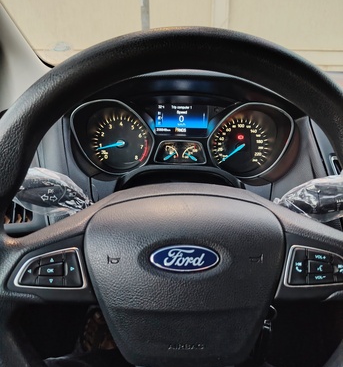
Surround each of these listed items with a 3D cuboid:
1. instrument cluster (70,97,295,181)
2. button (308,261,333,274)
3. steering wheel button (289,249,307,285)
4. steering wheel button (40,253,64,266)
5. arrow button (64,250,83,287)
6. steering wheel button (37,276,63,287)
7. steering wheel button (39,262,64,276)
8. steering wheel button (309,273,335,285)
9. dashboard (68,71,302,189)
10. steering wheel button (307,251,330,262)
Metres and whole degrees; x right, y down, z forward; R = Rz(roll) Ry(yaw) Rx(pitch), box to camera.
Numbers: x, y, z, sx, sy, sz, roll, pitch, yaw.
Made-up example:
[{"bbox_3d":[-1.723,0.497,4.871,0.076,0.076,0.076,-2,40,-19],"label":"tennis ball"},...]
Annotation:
[{"bbox_3d":[0.018,-0.073,0.530,0.368,0.140,0.075,0,0,0],"label":"instrument cluster"},{"bbox_3d":[0.129,0.072,0.273,0.021,0.011,0.007,0,-3,0],"label":"button"},{"bbox_3d":[0.109,0.073,0.273,0.015,0.031,0.007,0,-3,0],"label":"steering wheel button"},{"bbox_3d":[-0.102,0.066,0.273,0.020,0.009,0.007,0,-3,0],"label":"steering wheel button"},{"bbox_3d":[-0.084,0.074,0.273,0.015,0.030,0.007,0,-3,0],"label":"arrow button"},{"bbox_3d":[-0.104,0.084,0.273,0.022,0.009,0.007,0,-3,0],"label":"steering wheel button"},{"bbox_3d":[-0.103,0.074,0.273,0.021,0.011,0.007,0,-3,0],"label":"steering wheel button"},{"bbox_3d":[0.129,0.083,0.273,0.022,0.010,0.007,0,-3,0],"label":"steering wheel button"},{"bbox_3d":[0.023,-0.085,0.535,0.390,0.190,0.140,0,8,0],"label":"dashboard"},{"bbox_3d":[0.128,0.063,0.273,0.020,0.009,0.007,0,-3,0],"label":"steering wheel button"}]

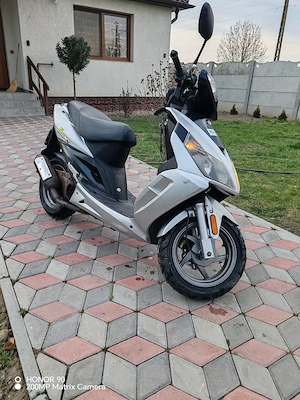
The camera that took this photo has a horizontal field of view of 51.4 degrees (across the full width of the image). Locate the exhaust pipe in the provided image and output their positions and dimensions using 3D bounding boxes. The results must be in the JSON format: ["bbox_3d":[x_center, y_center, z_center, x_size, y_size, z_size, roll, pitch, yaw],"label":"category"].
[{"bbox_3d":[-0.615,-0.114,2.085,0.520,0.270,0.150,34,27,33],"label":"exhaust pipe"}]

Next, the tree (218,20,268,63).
[{"bbox_3d":[6.605,-10.404,22.937,3.500,4.900,3.500,3,22,0],"label":"tree"}]

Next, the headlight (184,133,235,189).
[{"bbox_3d":[0.268,-0.181,1.382,0.220,0.200,0.135,21,19,37],"label":"headlight"}]

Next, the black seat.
[{"bbox_3d":[-0.335,-0.496,1.990,0.660,0.210,0.270,21,19,37],"label":"black seat"}]

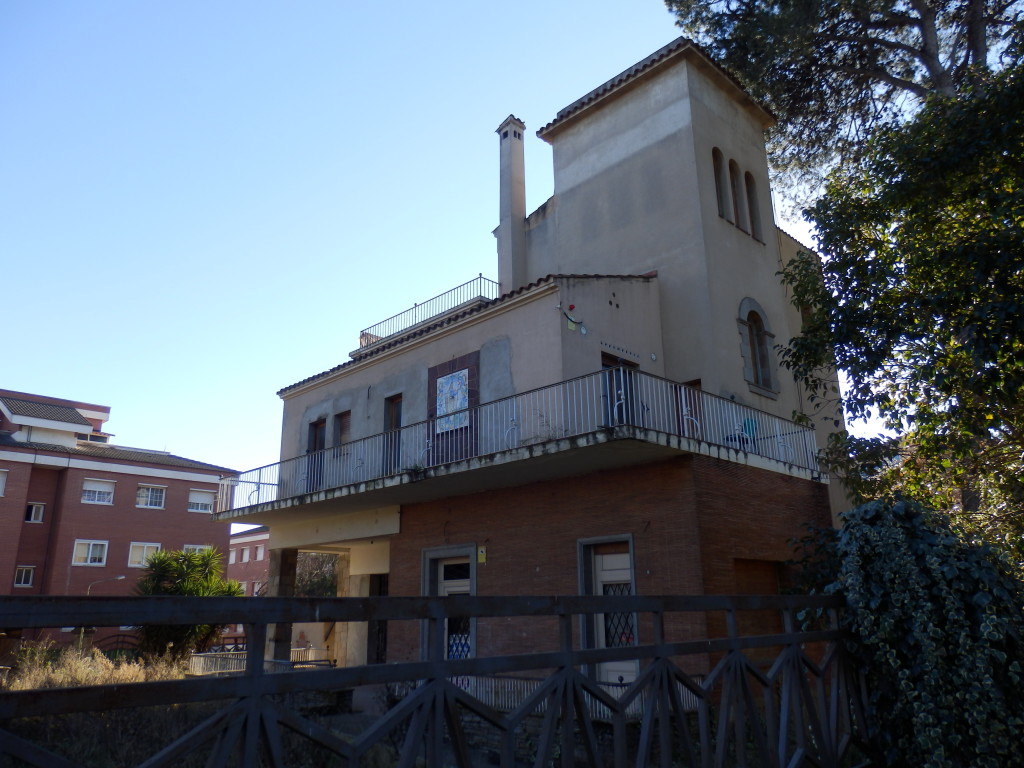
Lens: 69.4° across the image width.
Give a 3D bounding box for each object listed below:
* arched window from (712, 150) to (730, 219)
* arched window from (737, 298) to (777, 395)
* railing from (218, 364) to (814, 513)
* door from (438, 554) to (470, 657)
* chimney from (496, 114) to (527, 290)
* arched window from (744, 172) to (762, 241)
[{"bbox_3d":[4.609,-4.418,16.466,0.577,1.776,0.220,15,-22,-42],"label":"arched window"},{"bbox_3d":[5.273,-0.788,15.999,1.646,2.046,0.250,15,-22,-42],"label":"arched window"},{"bbox_3d":[-0.852,2.121,16.545,5.999,1.023,12.927,15,-22,-42],"label":"railing"},{"bbox_3d":[-1.004,4.487,14.129,0.100,2.269,1.255,15,-22,-42],"label":"door"},{"bbox_3d":[0.017,-4.508,19.445,0.586,5.552,0.577,15,-22,-42],"label":"chimney"},{"bbox_3d":[5.629,-4.153,17.415,0.567,1.776,0.220,15,-22,-42],"label":"arched window"}]

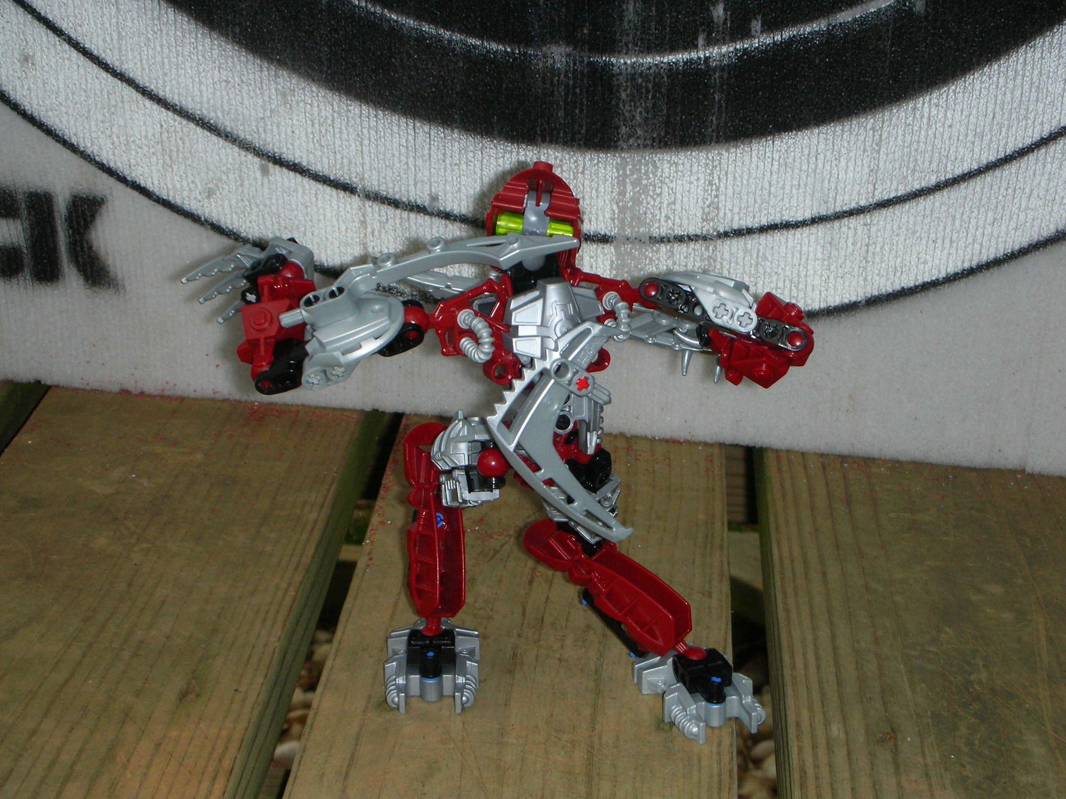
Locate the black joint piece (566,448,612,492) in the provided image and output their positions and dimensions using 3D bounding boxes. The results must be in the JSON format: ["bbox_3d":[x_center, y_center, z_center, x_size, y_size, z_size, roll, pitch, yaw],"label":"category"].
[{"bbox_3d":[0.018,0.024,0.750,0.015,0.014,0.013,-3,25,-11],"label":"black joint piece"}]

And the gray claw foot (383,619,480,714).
[{"bbox_3d":[-0.035,0.089,0.778,0.033,0.019,0.045,0,22,0],"label":"gray claw foot"}]

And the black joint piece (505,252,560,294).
[{"bbox_3d":[0.000,-0.041,0.728,0.017,0.015,0.013,-10,22,4],"label":"black joint piece"}]

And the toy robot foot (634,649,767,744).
[{"bbox_3d":[0.057,0.096,0.761,0.033,0.019,0.045,-8,23,-19],"label":"toy robot foot"}]

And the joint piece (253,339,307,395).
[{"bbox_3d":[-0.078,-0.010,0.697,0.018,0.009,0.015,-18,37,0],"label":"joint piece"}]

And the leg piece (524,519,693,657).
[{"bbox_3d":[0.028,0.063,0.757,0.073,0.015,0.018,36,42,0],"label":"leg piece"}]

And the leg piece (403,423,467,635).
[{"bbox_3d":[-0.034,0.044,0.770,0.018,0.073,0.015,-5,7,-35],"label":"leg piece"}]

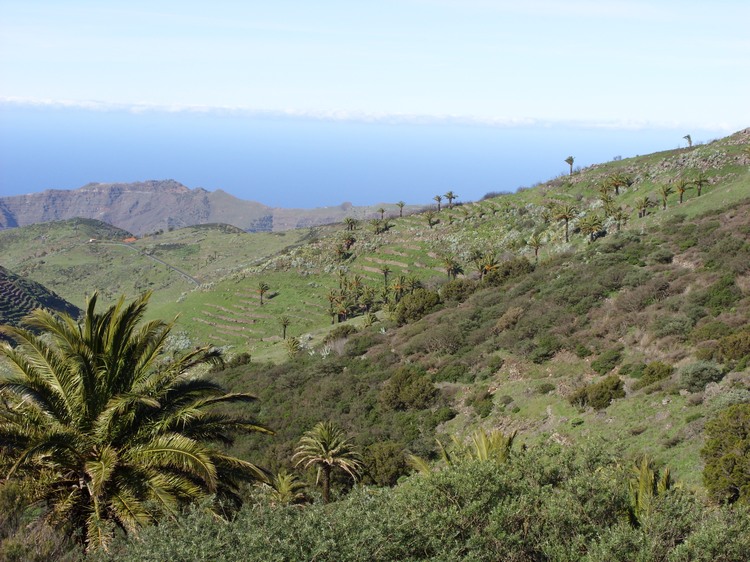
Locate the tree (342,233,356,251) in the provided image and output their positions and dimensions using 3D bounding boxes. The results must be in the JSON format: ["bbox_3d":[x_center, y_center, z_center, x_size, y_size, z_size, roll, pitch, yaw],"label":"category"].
[{"bbox_3d":[-7.660,-11.865,540.000,4.205,5.407,4.205,2,6,-1],"label":"tree"}]

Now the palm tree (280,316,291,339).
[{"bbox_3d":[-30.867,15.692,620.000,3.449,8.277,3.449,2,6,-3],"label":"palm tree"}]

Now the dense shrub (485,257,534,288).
[{"bbox_3d":[30.675,-2.167,410.000,11.403,6.842,9.693,2,6,4],"label":"dense shrub"}]

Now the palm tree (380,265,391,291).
[{"bbox_3d":[3.621,-1.035,620.000,3.449,9.312,3.449,2,6,0],"label":"palm tree"}]

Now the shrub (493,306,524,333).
[{"bbox_3d":[18.194,5.247,245.000,4.361,3.543,3.925,3,6,4],"label":"shrub"}]

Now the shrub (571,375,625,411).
[{"bbox_3d":[15.842,7.939,128.000,3.840,2.440,3.460,2,6,0],"label":"shrub"}]

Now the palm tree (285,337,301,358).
[{"bbox_3d":[-22.028,17.890,480.000,4.190,6.020,4.190,2,6,0],"label":"palm tree"}]

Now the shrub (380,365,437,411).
[{"bbox_3d":[4.193,13.329,225.000,7.009,5.757,5.958,2,6,1],"label":"shrub"}]

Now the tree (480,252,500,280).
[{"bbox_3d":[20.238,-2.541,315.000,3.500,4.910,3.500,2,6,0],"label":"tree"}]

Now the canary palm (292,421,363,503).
[{"bbox_3d":[-3.778,14.676,143.000,5.460,6.700,5.460,2,6,0],"label":"canary palm"}]

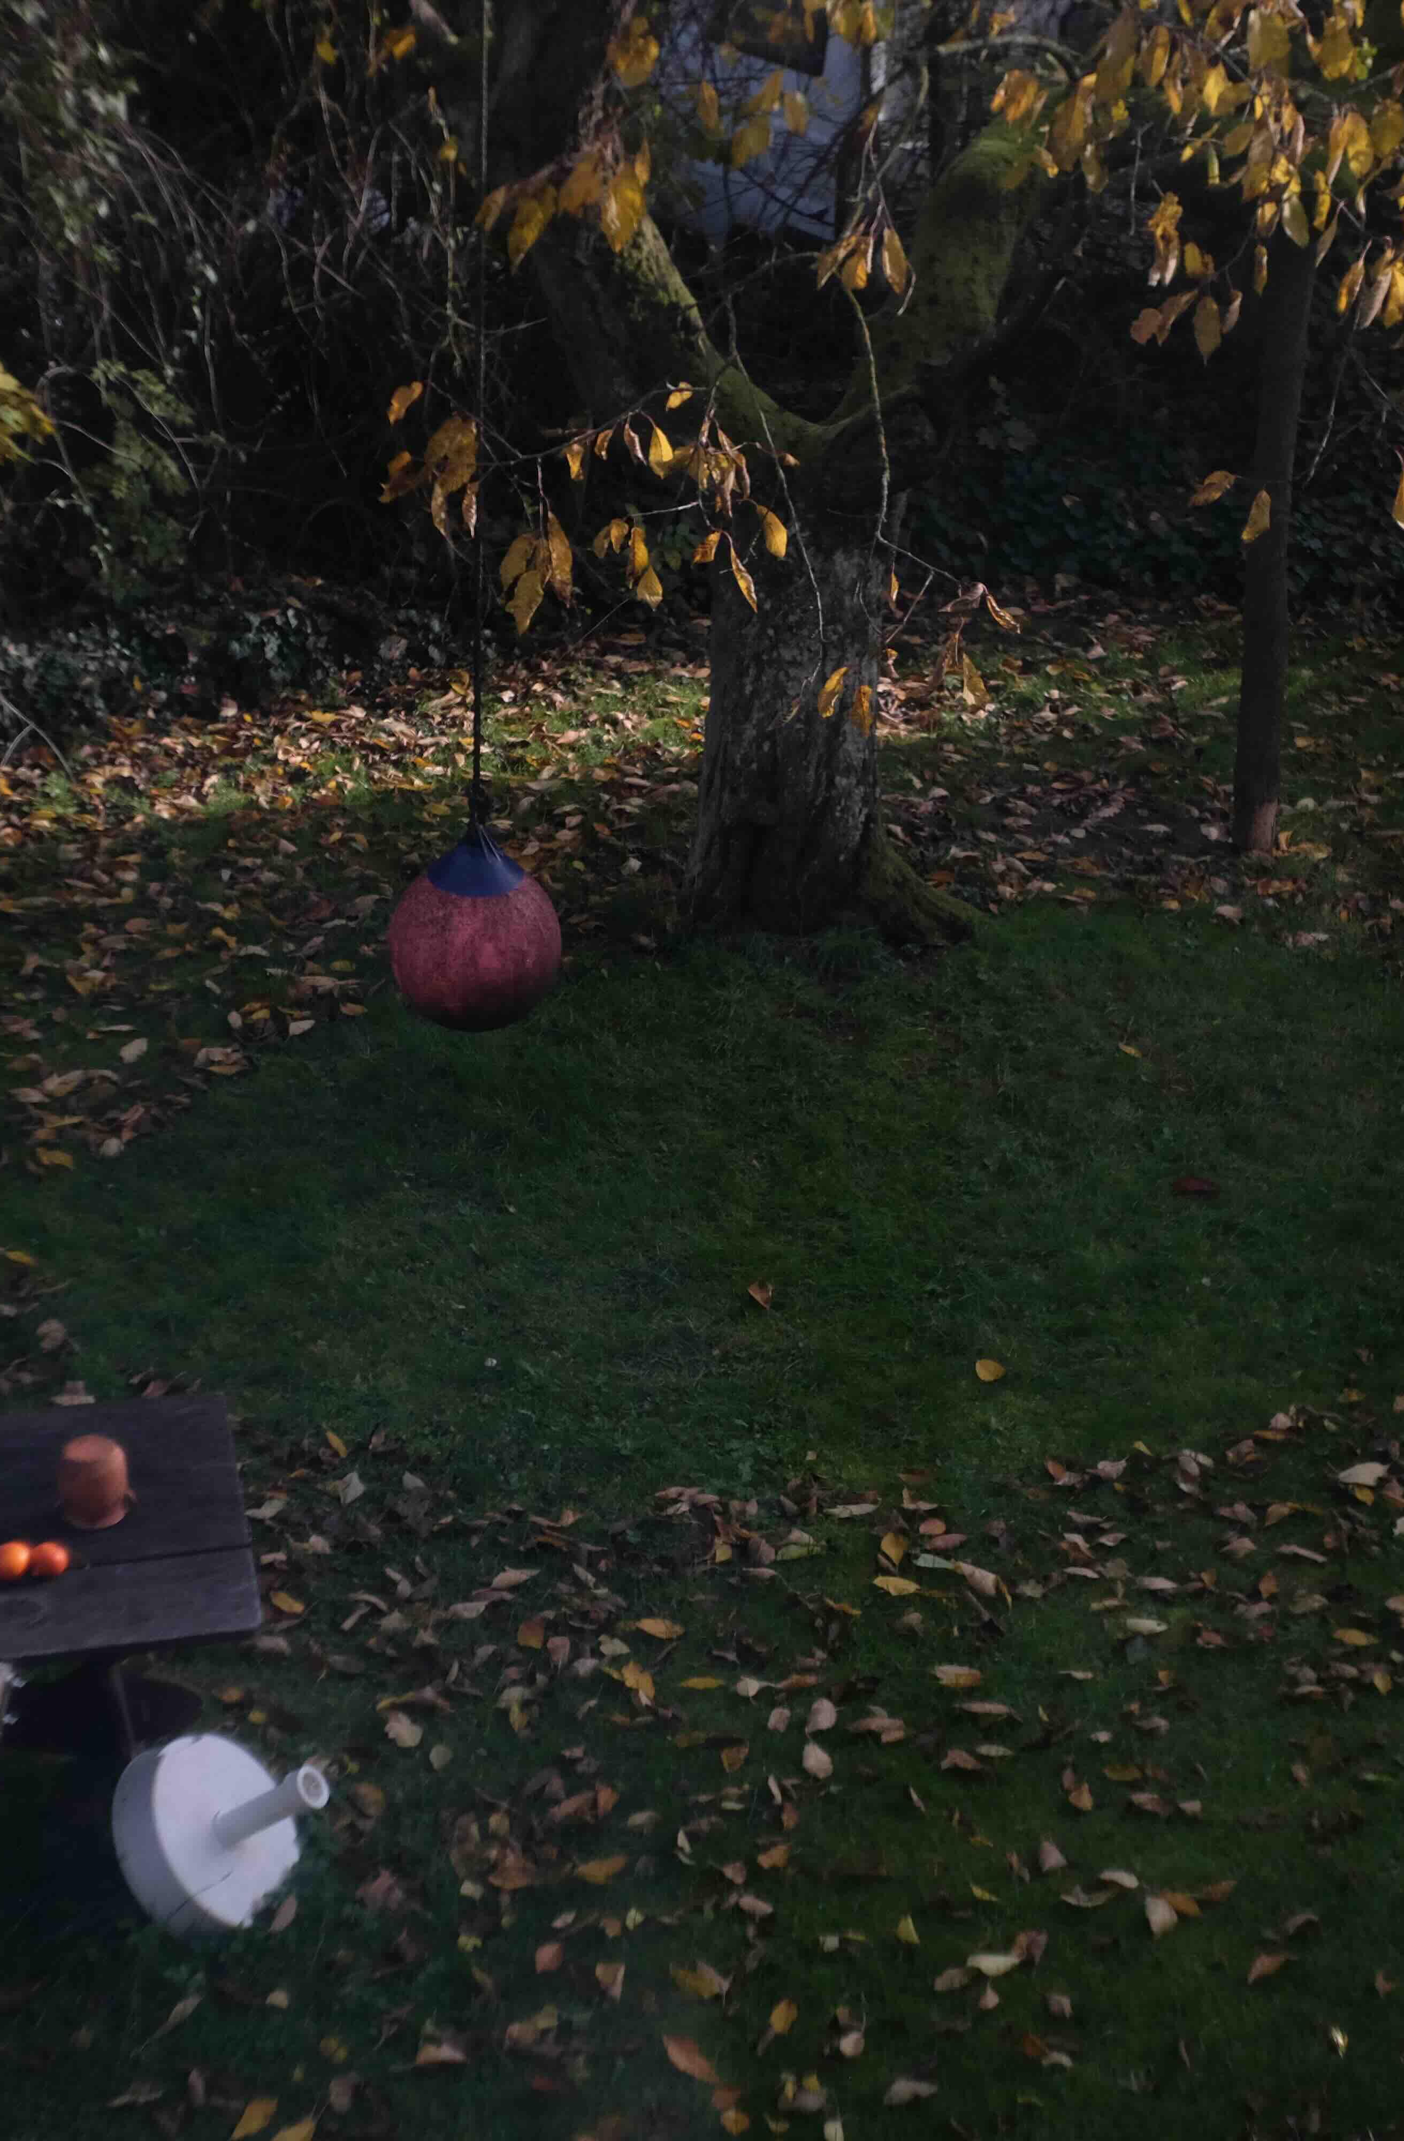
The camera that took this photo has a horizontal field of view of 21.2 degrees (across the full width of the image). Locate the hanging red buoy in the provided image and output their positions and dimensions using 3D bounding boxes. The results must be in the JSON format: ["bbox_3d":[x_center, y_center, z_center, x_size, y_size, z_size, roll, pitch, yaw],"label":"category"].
[{"bbox_3d":[-0.621,-0.391,10.223,0.470,0.580,0.470,0,22,-3],"label":"hanging red buoy"}]

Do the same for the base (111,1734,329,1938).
[{"bbox_3d":[-0.875,1.458,7.308,0.333,0.419,0.419,-30,7,28],"label":"base"}]

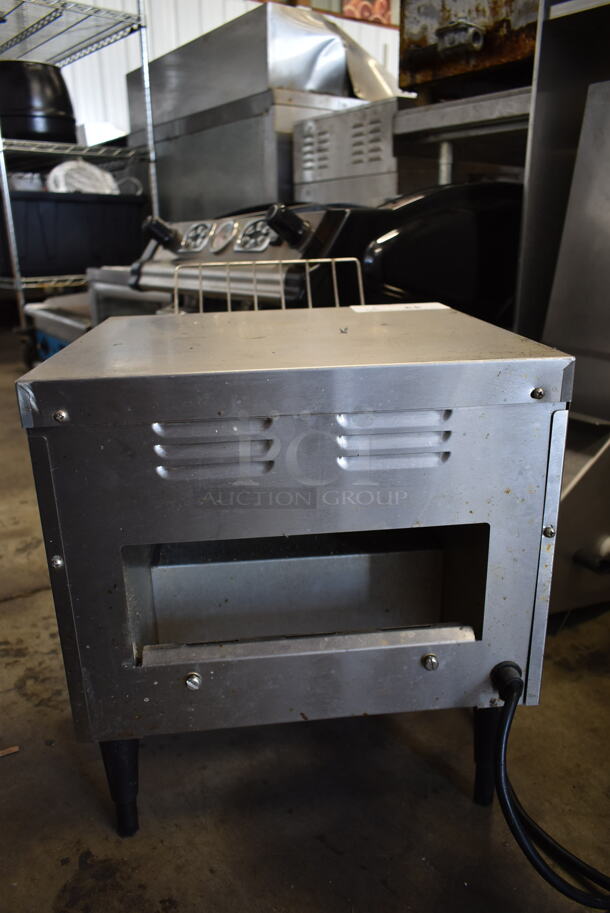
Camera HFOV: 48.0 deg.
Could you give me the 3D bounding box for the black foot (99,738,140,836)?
[{"bbox_3d":[-0.153,0.267,0.573,0.036,0.114,0.036,-3,19,-4],"label":"black foot"}]

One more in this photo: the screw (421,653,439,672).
[{"bbox_3d":[0.097,0.159,0.530,0.012,0.012,0.005,-3,19,-4],"label":"screw"}]

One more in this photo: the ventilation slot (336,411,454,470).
[{"bbox_3d":[0.061,-0.011,0.468,0.081,0.041,0.007,-3,19,-4],"label":"ventilation slot"}]

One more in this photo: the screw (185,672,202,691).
[{"bbox_3d":[-0.084,0.170,0.519,0.012,0.012,0.005,-3,19,-4],"label":"screw"}]

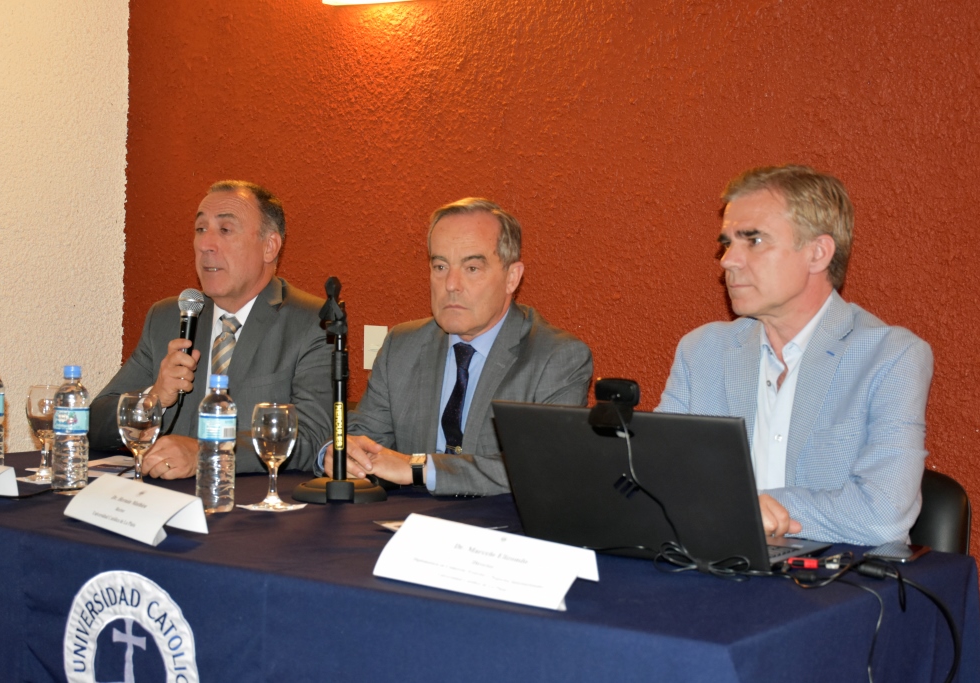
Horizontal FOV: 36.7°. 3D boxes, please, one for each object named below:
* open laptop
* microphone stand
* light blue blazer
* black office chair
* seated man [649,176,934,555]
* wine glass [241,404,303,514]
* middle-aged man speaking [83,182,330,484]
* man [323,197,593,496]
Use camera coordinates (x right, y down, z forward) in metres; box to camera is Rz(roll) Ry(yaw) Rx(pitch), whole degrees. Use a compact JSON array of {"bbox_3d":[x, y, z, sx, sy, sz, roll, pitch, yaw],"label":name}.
[{"bbox_3d":[0.243,0.189,2.030,0.352,0.211,0.355,2,1,31],"label":"open laptop"},{"bbox_3d":[-0.254,0.079,2.547,0.164,0.380,0.164,2,1,-5],"label":"microphone stand"},{"bbox_3d":[0.492,0.213,2.391,0.539,0.594,0.441,2,1,34],"label":"light blue blazer"},{"bbox_3d":[0.465,0.622,2.446,0.500,0.821,0.539,2,1,34],"label":"black office chair"},{"bbox_3d":[0.423,0.376,2.344,0.568,1.314,0.706,2,1,34],"label":"seated man"},{"bbox_3d":[-0.350,0.185,2.393,0.075,0.170,0.075,2,1,34],"label":"wine glass"},{"bbox_3d":[-0.565,0.333,2.980,0.568,1.317,0.706,2,1,27],"label":"middle-aged man speaking"},{"bbox_3d":[-0.080,0.376,2.650,0.568,1.272,0.706,2,1,31],"label":"man"}]

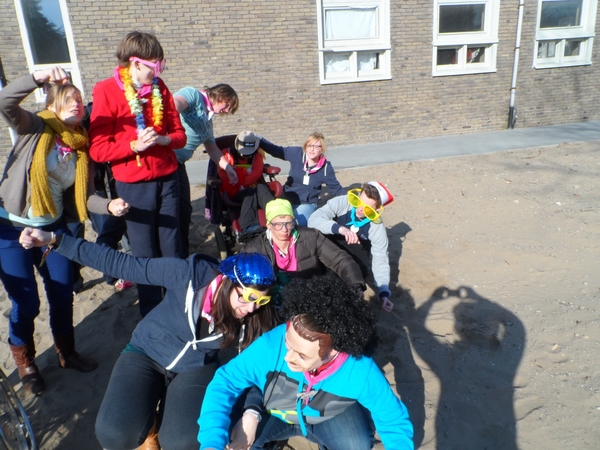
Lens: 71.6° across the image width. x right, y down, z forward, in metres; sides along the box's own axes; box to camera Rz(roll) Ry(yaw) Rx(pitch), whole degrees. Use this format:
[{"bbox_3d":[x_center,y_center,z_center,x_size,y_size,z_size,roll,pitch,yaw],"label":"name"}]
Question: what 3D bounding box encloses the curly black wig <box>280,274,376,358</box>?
[{"bbox_3d":[0.094,0.301,1.370,0.290,0.270,0.300,-38,34,-30],"label":"curly black wig"}]

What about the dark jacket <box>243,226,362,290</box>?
[{"bbox_3d":[0.003,0.263,2.300,0.720,0.520,0.420,-3,18,4],"label":"dark jacket"}]

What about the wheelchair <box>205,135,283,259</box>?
[{"bbox_3d":[-0.441,-0.290,3.543,0.650,1.060,1.050,-12,19,-24],"label":"wheelchair"}]

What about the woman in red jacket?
[{"bbox_3d":[-0.832,-0.170,2.310,0.500,1.670,0.360,-18,22,-37],"label":"woman in red jacket"}]

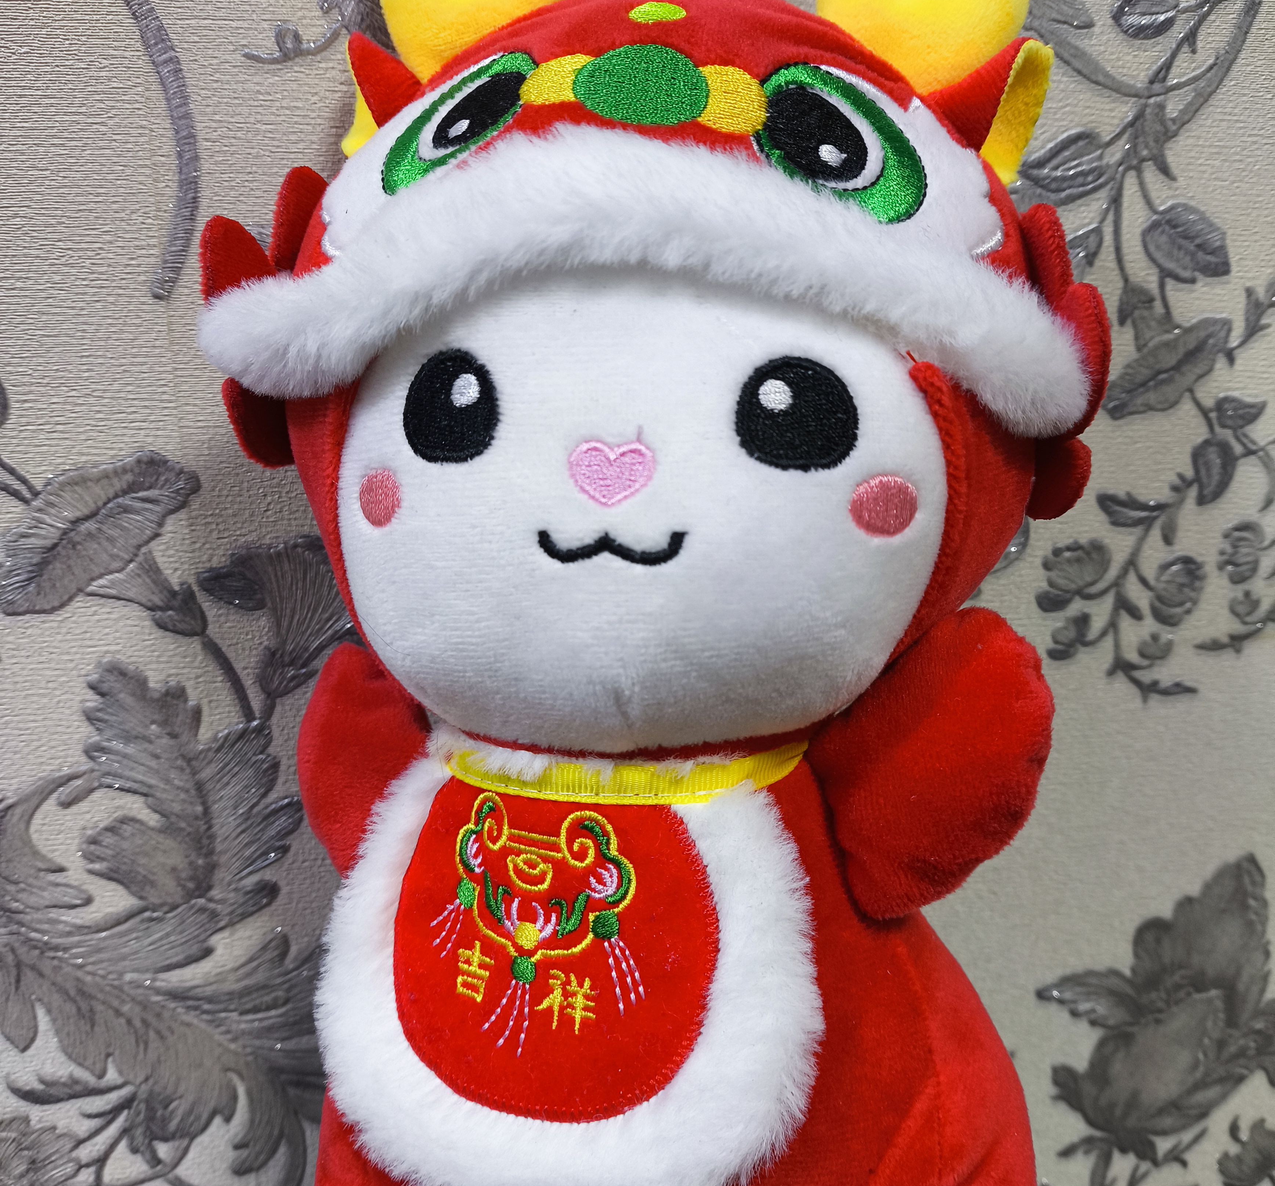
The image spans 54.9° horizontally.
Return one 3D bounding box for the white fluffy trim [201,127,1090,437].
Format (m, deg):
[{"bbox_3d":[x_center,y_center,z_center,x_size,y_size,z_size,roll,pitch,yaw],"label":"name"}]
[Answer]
[{"bbox_3d":[-0.005,-0.075,0.312,0.250,0.071,0.080,1,8,9],"label":"white fluffy trim"}]

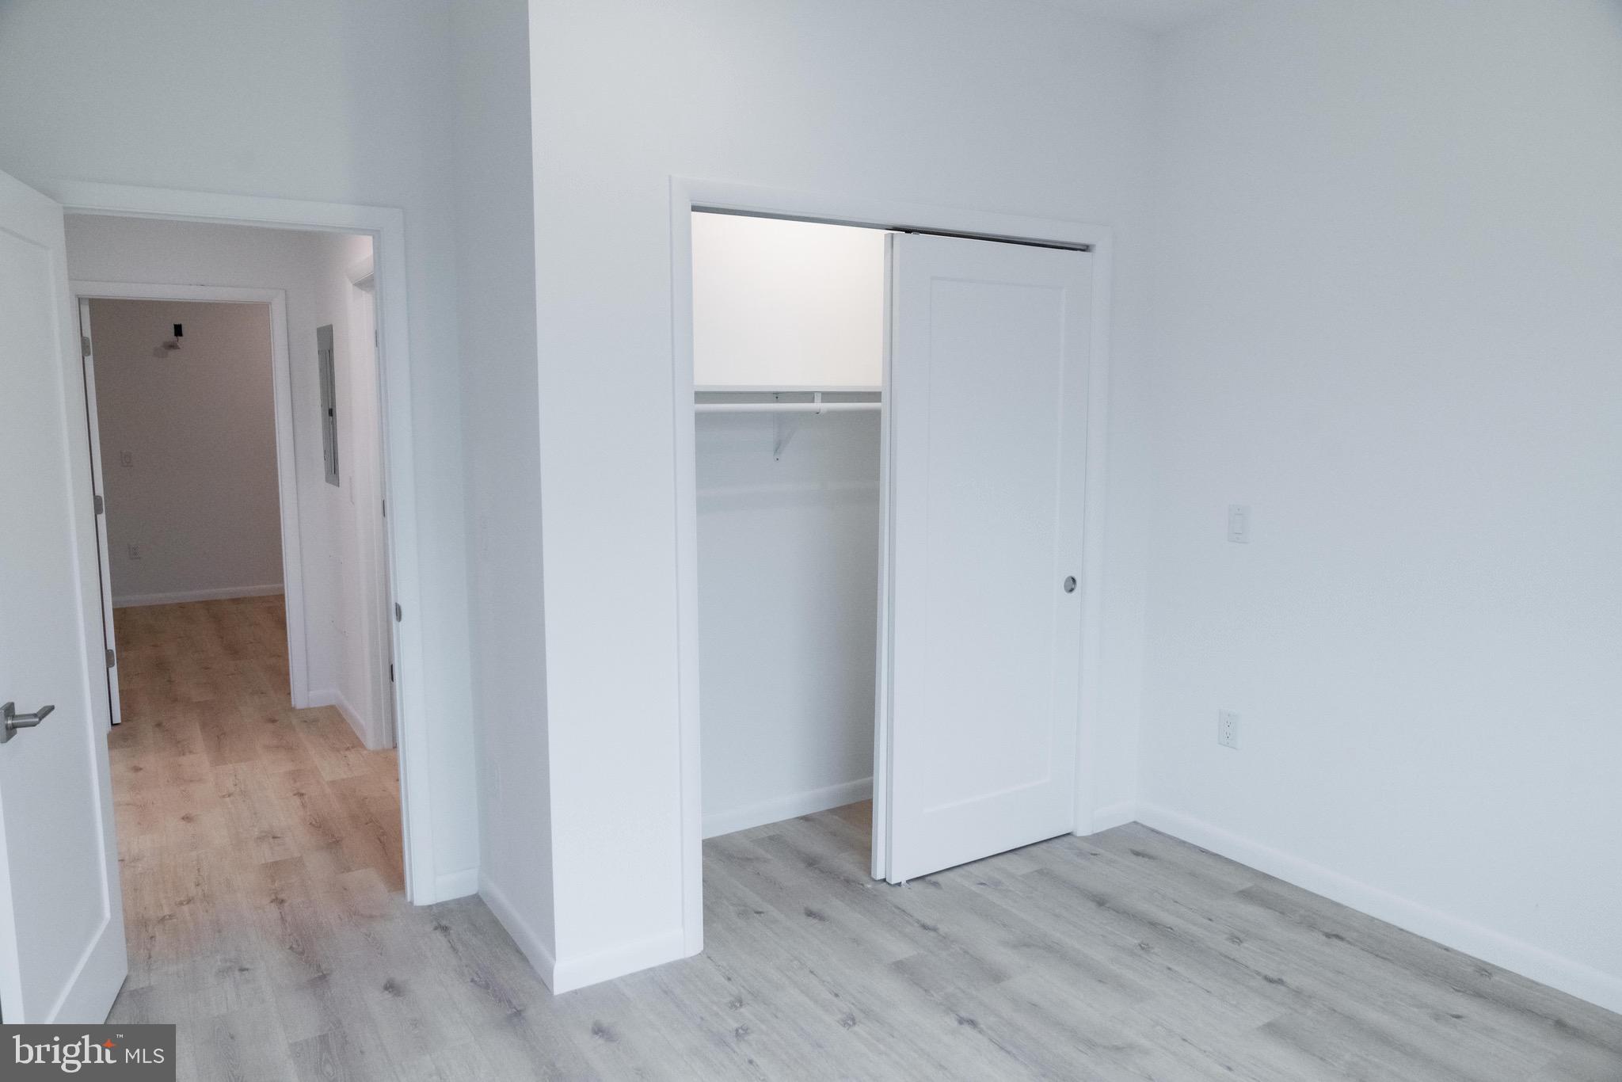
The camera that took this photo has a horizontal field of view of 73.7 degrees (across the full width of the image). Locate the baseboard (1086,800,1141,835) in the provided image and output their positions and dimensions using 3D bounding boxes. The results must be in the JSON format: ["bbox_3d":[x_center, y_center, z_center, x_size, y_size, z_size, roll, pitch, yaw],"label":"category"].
[{"bbox_3d":[1.123,1.020,4.010,0.233,0.090,0.014,-4,8,-32],"label":"baseboard"}]

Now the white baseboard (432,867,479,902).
[{"bbox_3d":[-1.132,1.095,3.449,0.135,0.090,0.014,-4,8,-32],"label":"white baseboard"}]

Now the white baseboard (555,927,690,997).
[{"bbox_3d":[-0.523,1.148,2.975,0.385,0.090,0.014,-4,8,-32],"label":"white baseboard"}]

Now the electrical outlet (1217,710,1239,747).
[{"bbox_3d":[1.432,0.648,3.708,0.008,0.122,0.079,-4,8,-32],"label":"electrical outlet"}]

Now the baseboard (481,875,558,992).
[{"bbox_3d":[-0.871,1.125,3.177,0.014,0.090,0.729,-4,8,-32],"label":"baseboard"}]

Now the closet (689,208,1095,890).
[{"bbox_3d":[0.122,0.054,3.706,1.510,2.087,0.734,-4,8,-32],"label":"closet"}]

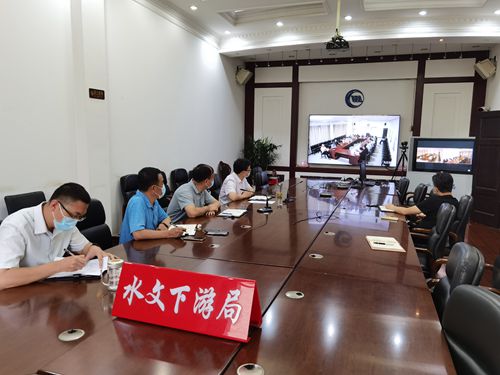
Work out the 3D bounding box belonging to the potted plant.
[{"bbox_3d":[0.345,-0.427,9.392,0.880,1.550,0.880,3,7,18],"label":"potted plant"}]

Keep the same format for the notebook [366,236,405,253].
[{"bbox_3d":[0.919,0.384,2.662,0.210,0.015,0.300,2,7,11],"label":"notebook"}]

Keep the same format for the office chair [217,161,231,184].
[{"bbox_3d":[-0.217,0.125,6.723,0.650,1.050,0.600,3,7,18],"label":"office chair"}]

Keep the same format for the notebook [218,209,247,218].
[{"bbox_3d":[-0.166,0.231,3.647,0.210,0.020,0.340,2,7,10],"label":"notebook"}]

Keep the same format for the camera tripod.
[{"bbox_3d":[3.349,-0.242,8.501,0.980,1.470,0.860,3,7,18],"label":"camera tripod"}]

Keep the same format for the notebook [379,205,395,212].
[{"bbox_3d":[1.448,0.216,4.018,0.200,0.020,0.310,3,7,18],"label":"notebook"}]

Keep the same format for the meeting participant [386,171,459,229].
[{"bbox_3d":[1.553,0.450,3.472,0.560,1.220,0.780,-4,8,-38],"label":"meeting participant"}]

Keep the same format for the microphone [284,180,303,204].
[{"bbox_3d":[0.490,0.043,4.367,0.220,0.250,0.130,3,7,18],"label":"microphone"}]

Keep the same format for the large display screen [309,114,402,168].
[{"bbox_3d":[2.513,-1.143,9.529,2.140,1.200,0.070,3,7,18],"label":"large display screen"}]

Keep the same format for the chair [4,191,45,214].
[{"bbox_3d":[-1.480,0.563,2.847,0.650,1.030,0.580,3,7,18],"label":"chair"}]

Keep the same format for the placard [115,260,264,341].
[{"bbox_3d":[-0.237,0.400,1.426,0.545,0.191,0.123,3,7,19],"label":"placard"}]

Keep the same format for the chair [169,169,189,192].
[{"bbox_3d":[-0.948,0.164,6.593,0.600,0.950,0.580,3,7,18],"label":"chair"}]

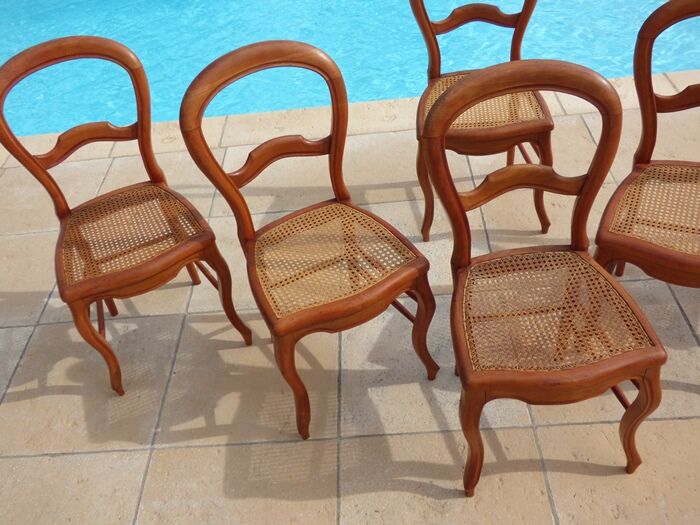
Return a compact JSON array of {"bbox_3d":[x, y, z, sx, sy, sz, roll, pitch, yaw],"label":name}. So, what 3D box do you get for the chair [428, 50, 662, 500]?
[{"bbox_3d":[0.423,0.066,1.497,0.441,0.885,0.485,-8,42,0],"label":"chair"}]

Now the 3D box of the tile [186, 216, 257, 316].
[{"bbox_3d":[-0.284,-0.012,2.377,0.502,0.030,0.502,-4,42,4],"label":"tile"}]

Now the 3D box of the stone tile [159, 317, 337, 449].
[{"bbox_3d":[-0.283,0.330,1.997,0.502,0.030,0.502,-4,42,4],"label":"stone tile"}]

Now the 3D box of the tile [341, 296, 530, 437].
[{"bbox_3d":[0.228,0.290,1.964,0.502,0.030,0.502,-4,42,4],"label":"tile"}]

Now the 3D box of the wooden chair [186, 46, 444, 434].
[{"bbox_3d":[-0.082,-0.051,1.702,0.441,0.885,0.485,-23,44,-16],"label":"wooden chair"}]

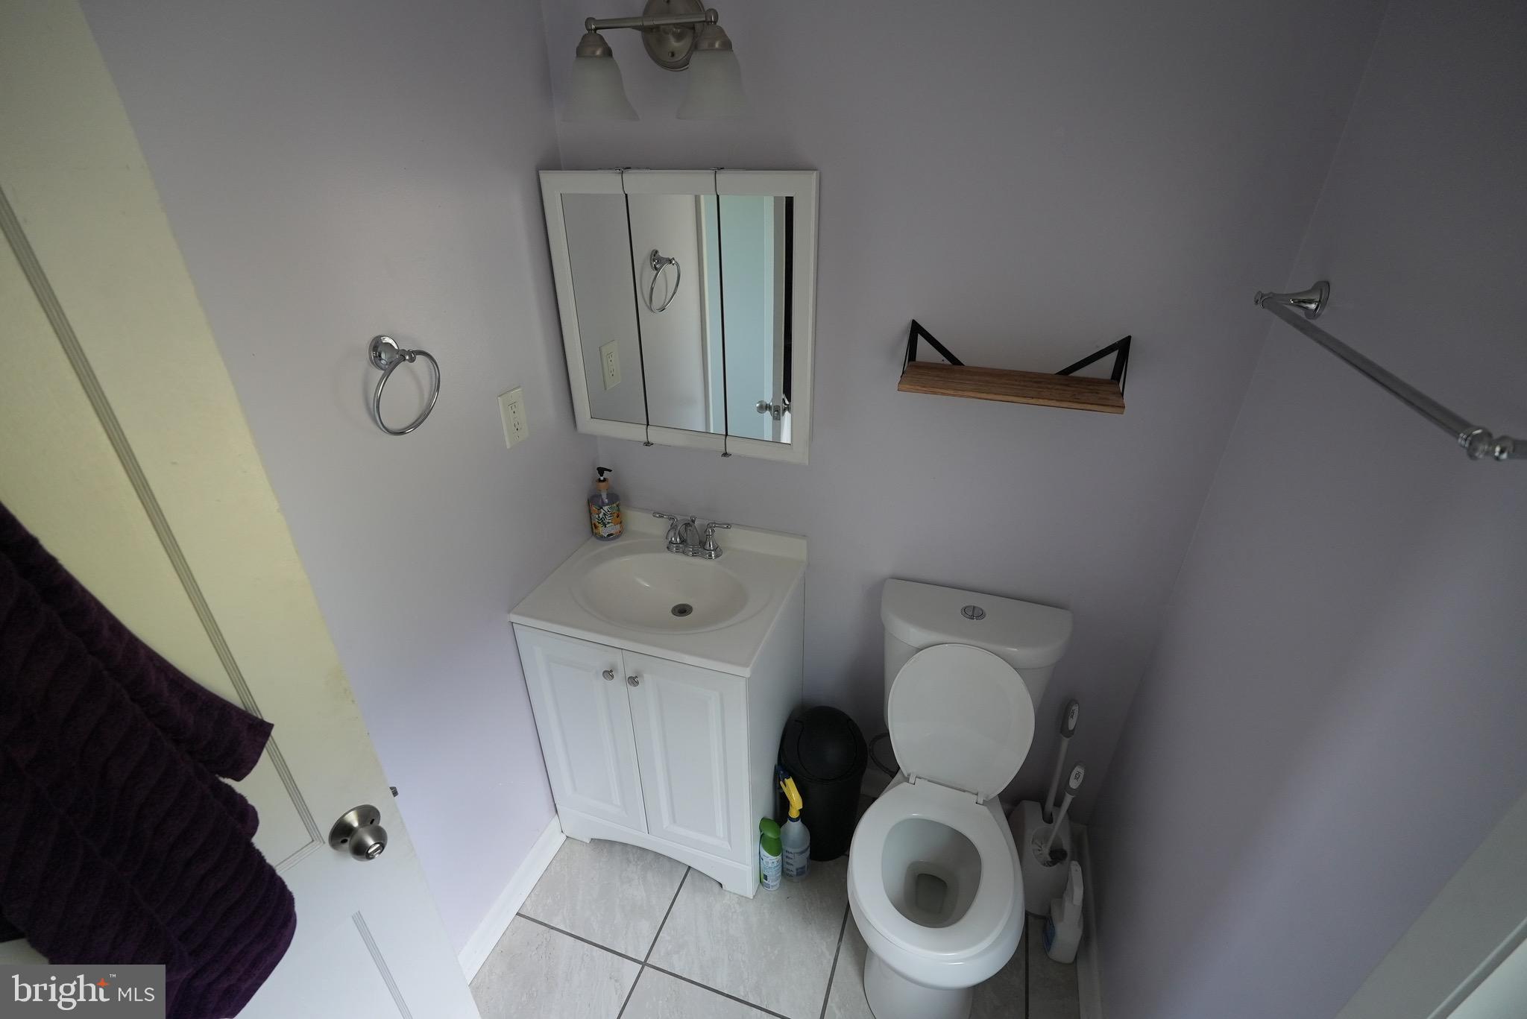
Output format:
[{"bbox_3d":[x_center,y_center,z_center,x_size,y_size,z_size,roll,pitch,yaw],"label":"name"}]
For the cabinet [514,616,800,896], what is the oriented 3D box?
[{"bbox_3d":[-0.240,0.561,1.937,0.605,0.805,0.456,9,30,17],"label":"cabinet"}]

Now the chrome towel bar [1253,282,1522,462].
[{"bbox_3d":[0.741,-0.196,0.833,0.093,0.055,0.673,9,30,17],"label":"chrome towel bar"}]

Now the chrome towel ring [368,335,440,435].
[{"bbox_3d":[-0.623,-0.213,1.189,0.068,0.185,0.161,9,30,17],"label":"chrome towel ring"}]

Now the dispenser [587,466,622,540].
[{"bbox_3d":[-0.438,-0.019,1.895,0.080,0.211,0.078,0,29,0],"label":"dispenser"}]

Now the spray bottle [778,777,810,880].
[{"bbox_3d":[0.081,0.878,1.883,0.084,0.297,0.135,-11,31,-19],"label":"spray bottle"}]

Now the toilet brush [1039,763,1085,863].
[{"bbox_3d":[0.782,0.804,1.783,0.076,0.390,0.076,9,30,17],"label":"toilet brush"}]

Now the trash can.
[{"bbox_3d":[0.165,0.768,1.927,0.244,0.444,0.244,0,29,0],"label":"trash can"}]

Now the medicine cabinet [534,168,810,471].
[{"bbox_3d":[-0.167,-0.444,1.564,0.617,0.606,0.117,9,30,17],"label":"medicine cabinet"}]

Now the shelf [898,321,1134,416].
[{"bbox_3d":[0.498,-0.291,1.359,0.425,0.109,0.153,9,30,17],"label":"shelf"}]

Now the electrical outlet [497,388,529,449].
[{"bbox_3d":[-0.557,-0.203,1.518,0.009,0.117,0.075,9,30,17],"label":"electrical outlet"}]

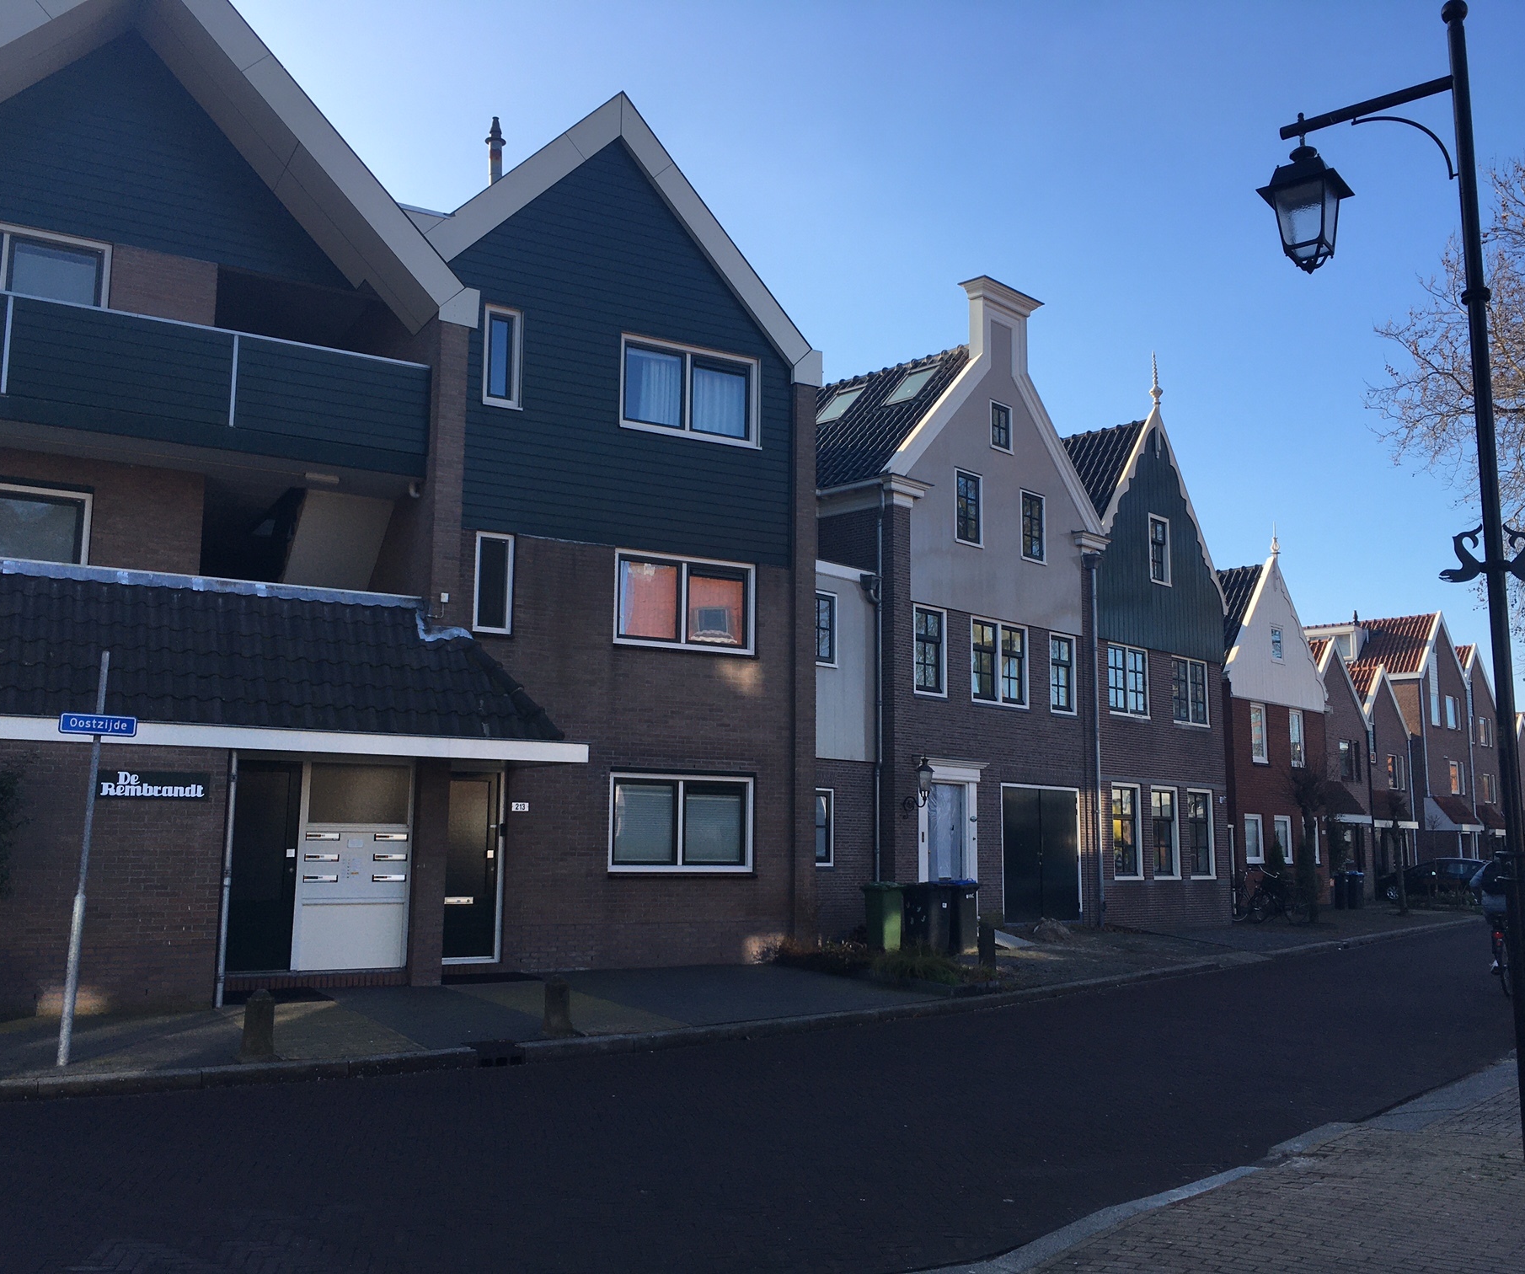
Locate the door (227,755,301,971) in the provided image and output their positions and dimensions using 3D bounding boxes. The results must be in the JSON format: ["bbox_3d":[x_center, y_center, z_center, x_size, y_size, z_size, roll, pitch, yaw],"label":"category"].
[{"bbox_3d":[-5.206,2.326,14.478,0.900,2.130,0.090,5,-10,-28],"label":"door"}]

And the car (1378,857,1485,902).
[{"bbox_3d":[20.600,7.493,43.300,4.300,1.470,1.780,-5,-10,34],"label":"car"}]

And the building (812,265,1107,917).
[{"bbox_3d":[1.153,-0.327,30.032,6.400,12.350,9.500,9,-12,-44],"label":"building"}]

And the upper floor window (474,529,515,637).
[{"bbox_3d":[-3.215,-0.632,16.985,0.460,1.200,0.120,5,-10,-28],"label":"upper floor window"}]

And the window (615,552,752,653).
[{"bbox_3d":[-0.977,-0.425,18.177,1.980,1.200,0.120,5,-10,-28],"label":"window"}]

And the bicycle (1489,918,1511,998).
[{"bbox_3d":[8.621,3.597,16.498,0.600,1.080,1.800,-5,-10,32],"label":"bicycle"}]

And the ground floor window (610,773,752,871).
[{"bbox_3d":[-1.003,2.333,17.760,1.980,1.200,0.120,5,-10,-28],"label":"ground floor window"}]

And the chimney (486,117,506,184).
[{"bbox_3d":[-3.754,-6.706,19.954,0.280,1.250,0.280,5,-10,-28],"label":"chimney"}]

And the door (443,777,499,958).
[{"bbox_3d":[-3.497,2.613,16.393,0.900,2.140,0.090,5,-10,-28],"label":"door"}]

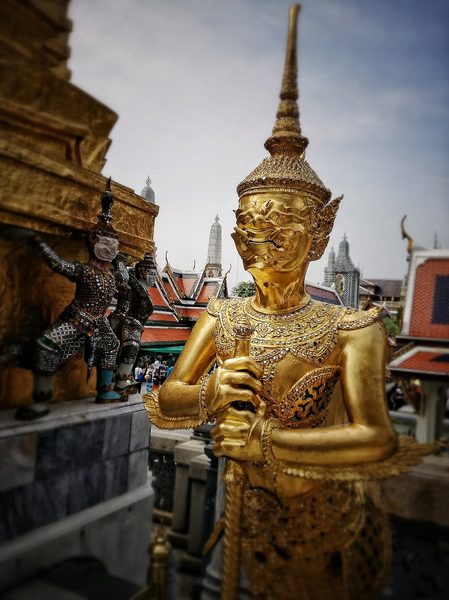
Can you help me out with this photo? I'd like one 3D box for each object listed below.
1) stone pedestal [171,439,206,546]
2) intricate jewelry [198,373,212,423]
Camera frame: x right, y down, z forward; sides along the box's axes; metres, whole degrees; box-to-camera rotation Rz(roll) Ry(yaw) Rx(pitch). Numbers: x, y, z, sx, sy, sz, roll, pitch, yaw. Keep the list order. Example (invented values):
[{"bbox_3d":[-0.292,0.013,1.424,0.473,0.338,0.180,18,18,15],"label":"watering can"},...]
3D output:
[{"bbox_3d":[-0.262,1.441,3.500,0.210,0.710,0.210,2,-4,12],"label":"stone pedestal"},{"bbox_3d":[-0.043,0.236,1.130,0.040,0.112,0.085,2,-4,14],"label":"intricate jewelry"}]

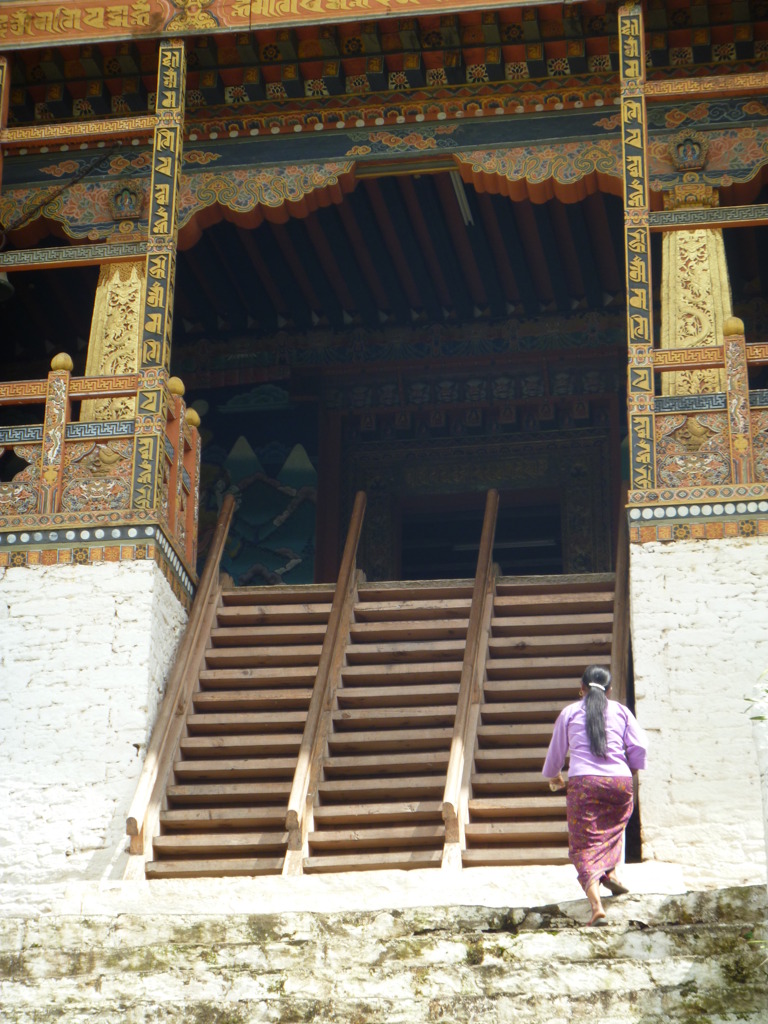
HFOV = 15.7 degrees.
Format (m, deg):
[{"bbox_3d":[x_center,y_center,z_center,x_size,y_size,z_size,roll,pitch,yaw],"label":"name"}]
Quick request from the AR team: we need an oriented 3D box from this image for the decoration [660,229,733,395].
[{"bbox_3d":[2.057,-1.188,18.214,0.470,1.360,0.380,-3,-24,9],"label":"decoration"}]

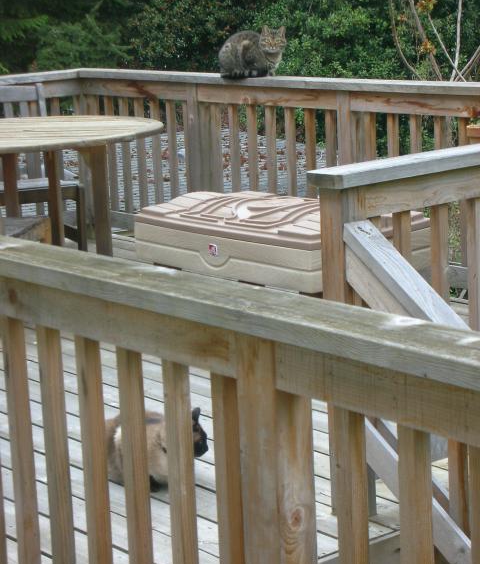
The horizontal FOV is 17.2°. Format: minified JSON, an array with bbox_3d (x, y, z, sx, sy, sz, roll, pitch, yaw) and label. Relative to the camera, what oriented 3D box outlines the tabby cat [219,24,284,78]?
[{"bbox_3d":[0.059,-1.080,7.450,0.320,0.245,0.170,3,12,25],"label":"tabby cat"}]

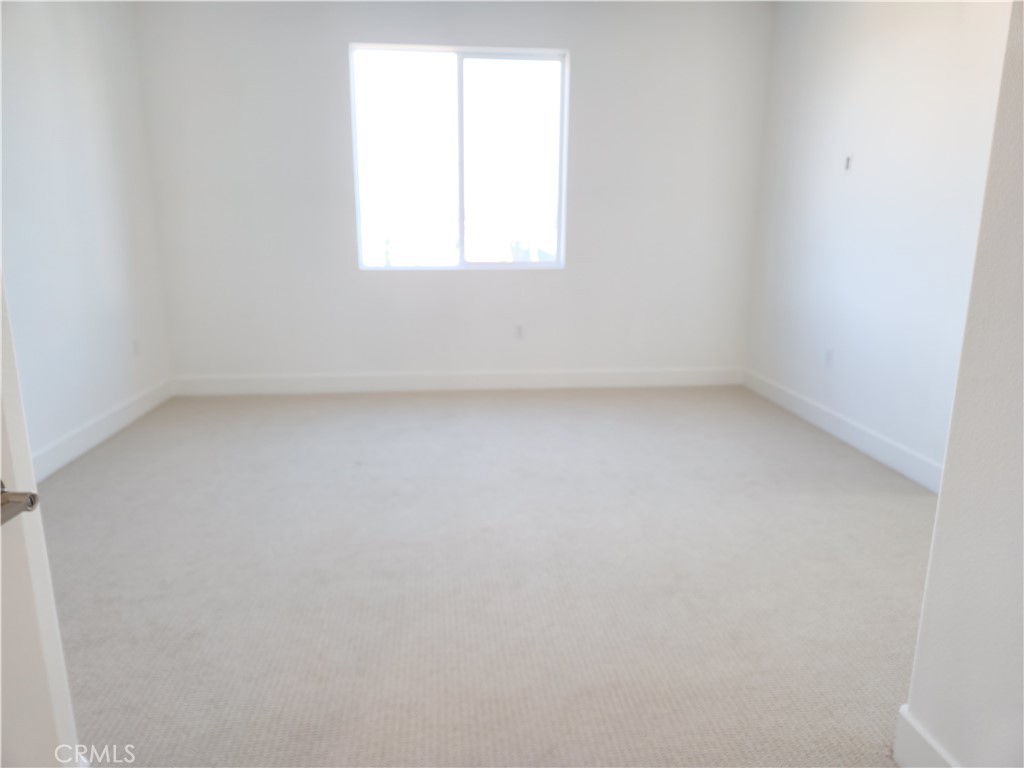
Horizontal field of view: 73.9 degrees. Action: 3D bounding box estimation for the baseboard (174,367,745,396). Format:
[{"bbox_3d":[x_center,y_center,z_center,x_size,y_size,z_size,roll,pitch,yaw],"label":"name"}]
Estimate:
[{"bbox_3d":[-0.329,-0.023,5.251,4.402,0.152,0.018,-1,13,-5],"label":"baseboard"}]

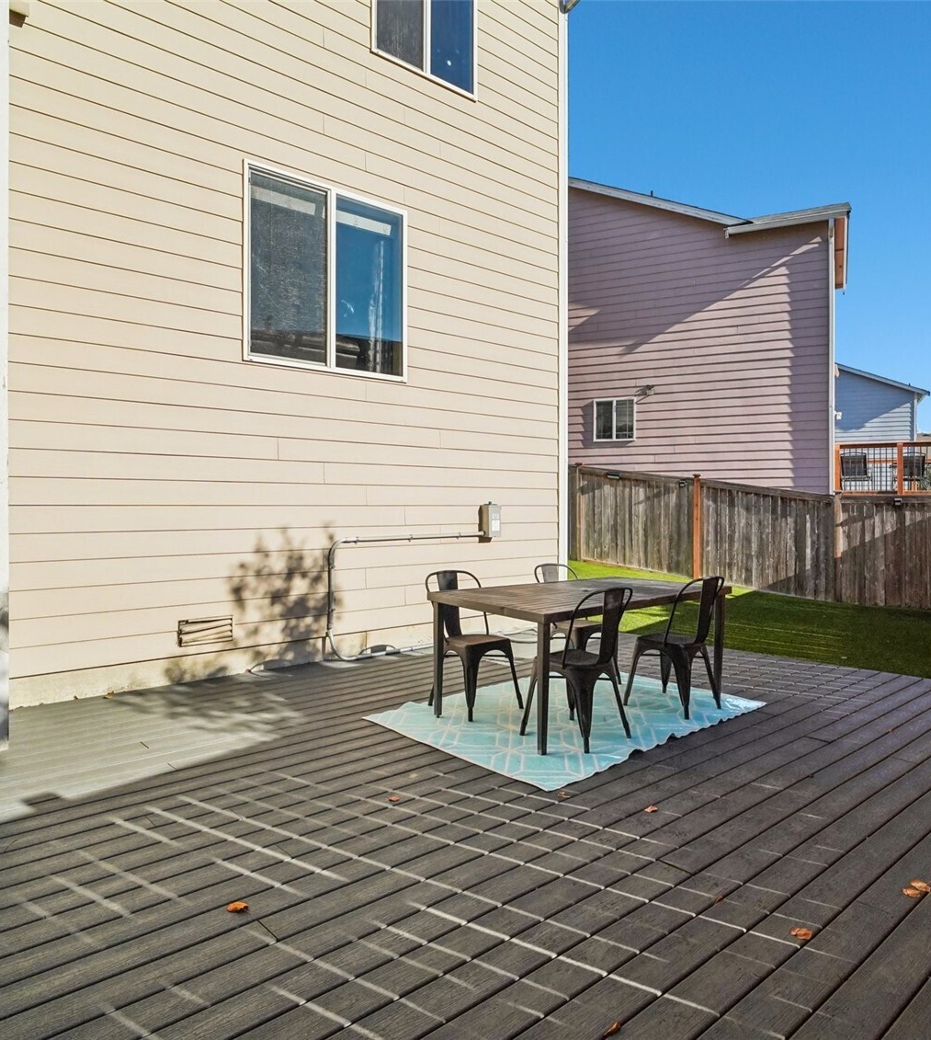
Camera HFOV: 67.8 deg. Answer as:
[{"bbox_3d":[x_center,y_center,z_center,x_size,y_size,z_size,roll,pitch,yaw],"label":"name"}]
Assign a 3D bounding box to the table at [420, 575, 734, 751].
[{"bbox_3d":[0.801,0.840,4.518,1.880,0.750,0.965,-1,1,-41],"label":"table"}]

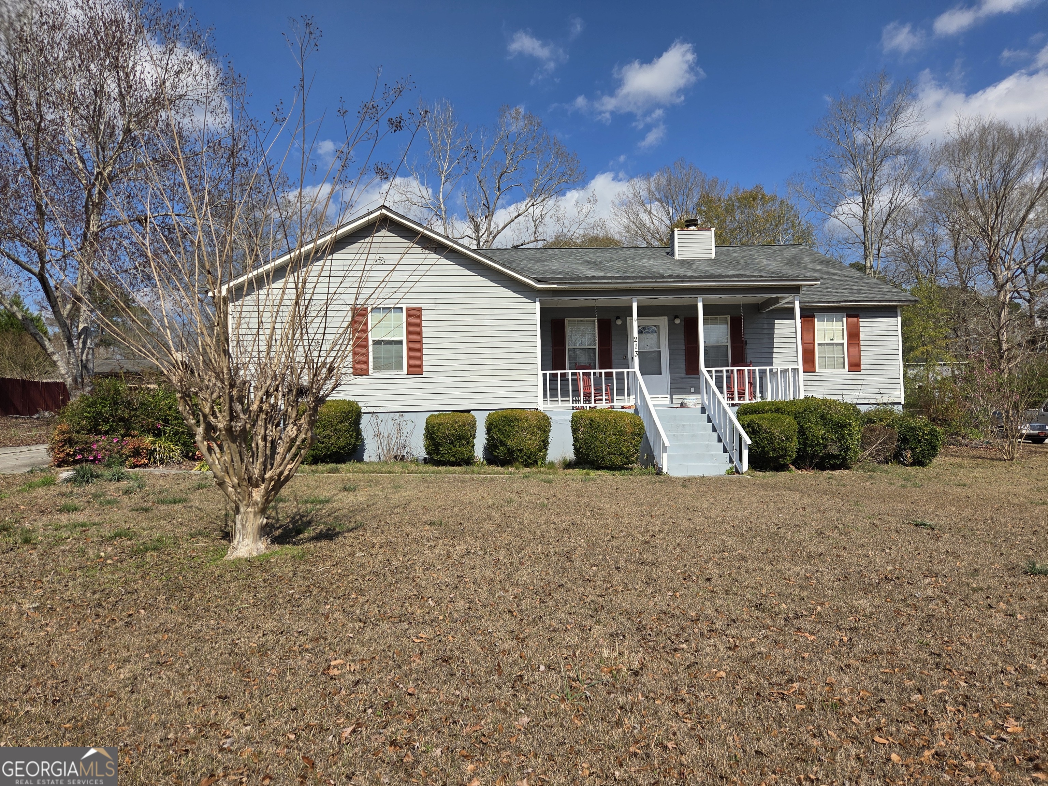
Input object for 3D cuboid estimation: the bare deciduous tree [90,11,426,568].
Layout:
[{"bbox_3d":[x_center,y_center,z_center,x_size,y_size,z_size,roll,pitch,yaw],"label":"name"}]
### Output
[{"bbox_3d":[-2.544,-1.031,6.723,3.200,5.129,3.100,-1,-2,-6],"label":"bare deciduous tree"}]

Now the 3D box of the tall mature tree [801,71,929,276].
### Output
[{"bbox_3d":[18.339,-7.218,36.704,6.600,19.729,6.300,-1,-2,-6],"label":"tall mature tree"}]

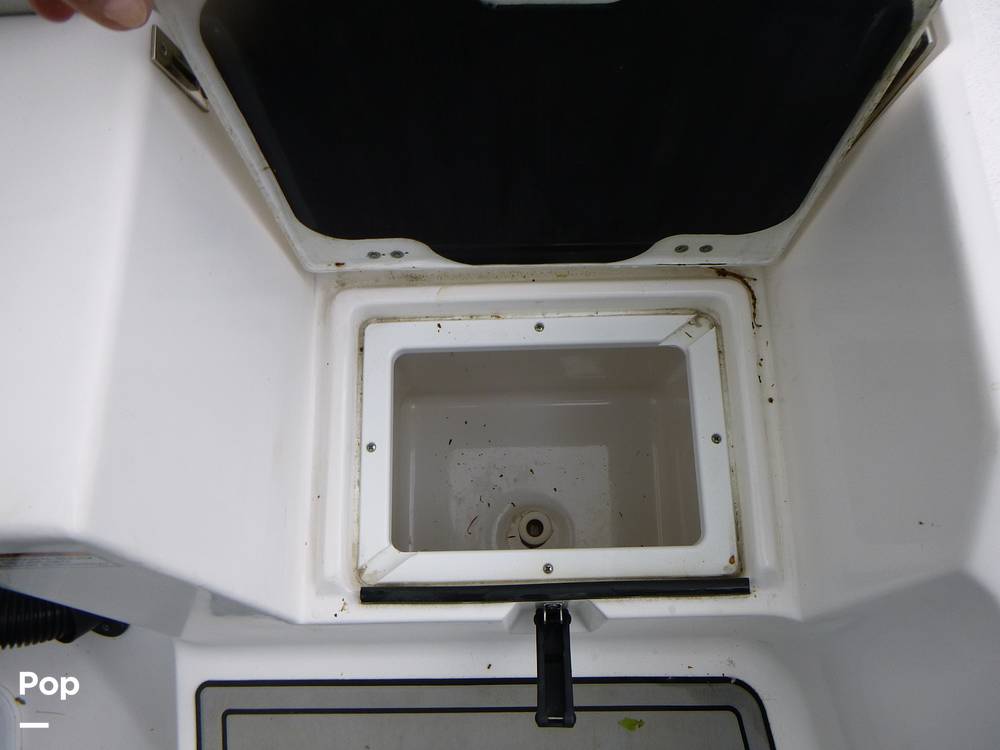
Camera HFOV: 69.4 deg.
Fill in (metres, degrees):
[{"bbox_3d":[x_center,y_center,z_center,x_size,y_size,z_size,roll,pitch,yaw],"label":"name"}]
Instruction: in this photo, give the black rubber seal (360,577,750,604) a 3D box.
[{"bbox_3d":[0.048,0.189,0.633,0.341,0.011,0.013,-2,78,1],"label":"black rubber seal"}]

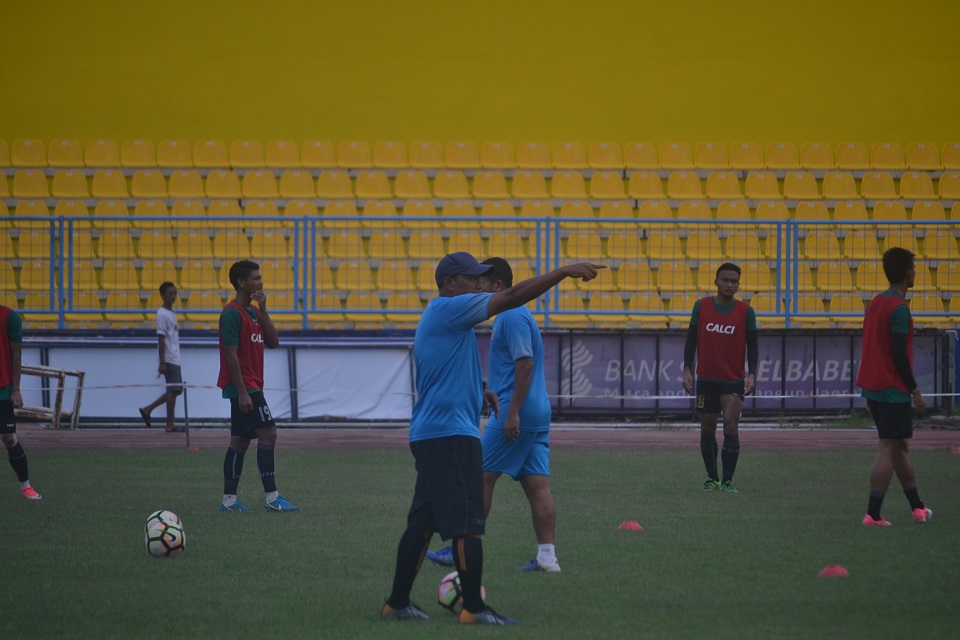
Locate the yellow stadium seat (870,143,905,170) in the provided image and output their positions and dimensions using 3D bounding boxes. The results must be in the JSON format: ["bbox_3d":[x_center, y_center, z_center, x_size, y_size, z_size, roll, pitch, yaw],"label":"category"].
[{"bbox_3d":[5.334,-2.127,93.930,0.455,0.355,0.410,0,0,-2],"label":"yellow stadium seat"}]

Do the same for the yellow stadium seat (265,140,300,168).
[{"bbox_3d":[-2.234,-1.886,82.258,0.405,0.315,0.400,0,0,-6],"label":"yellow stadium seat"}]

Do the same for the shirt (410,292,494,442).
[{"bbox_3d":[-0.127,0.219,33.200,0.370,0.690,0.470,0,0,-15],"label":"shirt"}]

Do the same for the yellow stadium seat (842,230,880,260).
[{"bbox_3d":[4.872,-0.950,91.814,0.455,0.355,0.410,0,0,-2],"label":"yellow stadium seat"}]

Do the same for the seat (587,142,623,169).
[{"bbox_3d":[1.597,-2.107,92.104,0.440,0.350,0.420,0,0,-5],"label":"seat"}]

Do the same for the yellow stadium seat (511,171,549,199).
[{"bbox_3d":[0.623,-1.672,88.849,0.450,0.350,0.420,0,0,-4],"label":"yellow stadium seat"}]

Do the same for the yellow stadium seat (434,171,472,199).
[{"bbox_3d":[-0.364,-1.726,92.071,0.450,0.355,0.420,0,0,-5],"label":"yellow stadium seat"}]

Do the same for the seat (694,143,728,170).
[{"bbox_3d":[2.850,-2.016,88.642,0.440,0.345,0.420,0,0,-3],"label":"seat"}]

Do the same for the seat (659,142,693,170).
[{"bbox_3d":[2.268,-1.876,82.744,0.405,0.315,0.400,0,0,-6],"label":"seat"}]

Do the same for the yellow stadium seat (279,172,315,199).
[{"bbox_3d":[-2.310,-1.702,90.778,0.440,0.350,0.420,0,0,-5],"label":"yellow stadium seat"}]

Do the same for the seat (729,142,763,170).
[{"bbox_3d":[3.407,-2.097,92.278,0.440,0.350,0.420,0,0,-5],"label":"seat"}]

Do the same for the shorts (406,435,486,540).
[{"bbox_3d":[-0.158,0.756,33.000,0.360,0.520,0.380,0,0,-7],"label":"shorts"}]

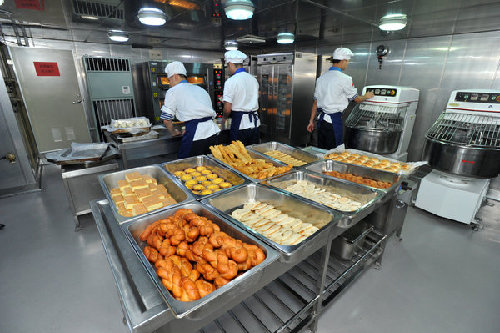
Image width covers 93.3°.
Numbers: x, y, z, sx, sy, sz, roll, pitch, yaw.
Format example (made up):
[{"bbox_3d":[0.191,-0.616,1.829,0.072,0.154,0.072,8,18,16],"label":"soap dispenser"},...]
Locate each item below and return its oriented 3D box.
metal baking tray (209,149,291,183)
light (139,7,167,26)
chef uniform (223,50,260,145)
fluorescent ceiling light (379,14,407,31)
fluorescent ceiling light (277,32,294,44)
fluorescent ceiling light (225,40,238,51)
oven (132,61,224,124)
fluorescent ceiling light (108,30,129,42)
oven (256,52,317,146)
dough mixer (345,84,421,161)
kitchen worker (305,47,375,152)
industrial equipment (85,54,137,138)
[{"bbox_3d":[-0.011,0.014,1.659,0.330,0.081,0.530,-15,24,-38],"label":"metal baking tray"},{"bbox_3d":[-0.958,-1.461,2.326,0.260,0.110,0.260,-15,24,-38],"label":"light"},{"bbox_3d":[-0.107,-0.611,3.266,0.500,1.760,0.390,-11,22,-30],"label":"chef uniform"},{"bbox_3d":[1.453,-1.445,2.398,0.260,0.100,0.260,-15,25,-36],"label":"fluorescent ceiling light"},{"bbox_3d":[0.508,-1.791,3.347,0.260,0.110,0.260,-15,24,-38],"label":"fluorescent ceiling light"},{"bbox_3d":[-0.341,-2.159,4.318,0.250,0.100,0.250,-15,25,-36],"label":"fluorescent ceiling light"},{"bbox_3d":[-1.335,-1.138,4.723,1.380,1.670,1.000,-15,25,-36],"label":"oven"},{"bbox_3d":[-1.785,-1.766,3.231,0.260,0.100,0.260,-15,25,-36],"label":"fluorescent ceiling light"},{"bbox_3d":[0.709,-1.229,4.958,0.690,1.940,0.950,-15,24,-38],"label":"oven"},{"bbox_3d":[1.780,-0.408,3.308,1.050,1.300,0.680,-15,25,-36],"label":"dough mixer"},{"bbox_3d":[1.172,-0.588,3.216,0.580,1.800,0.680,17,24,39],"label":"kitchen worker"},{"bbox_3d":[-2.687,-1.124,4.698,0.690,1.850,0.520,-15,24,-38],"label":"industrial equipment"}]

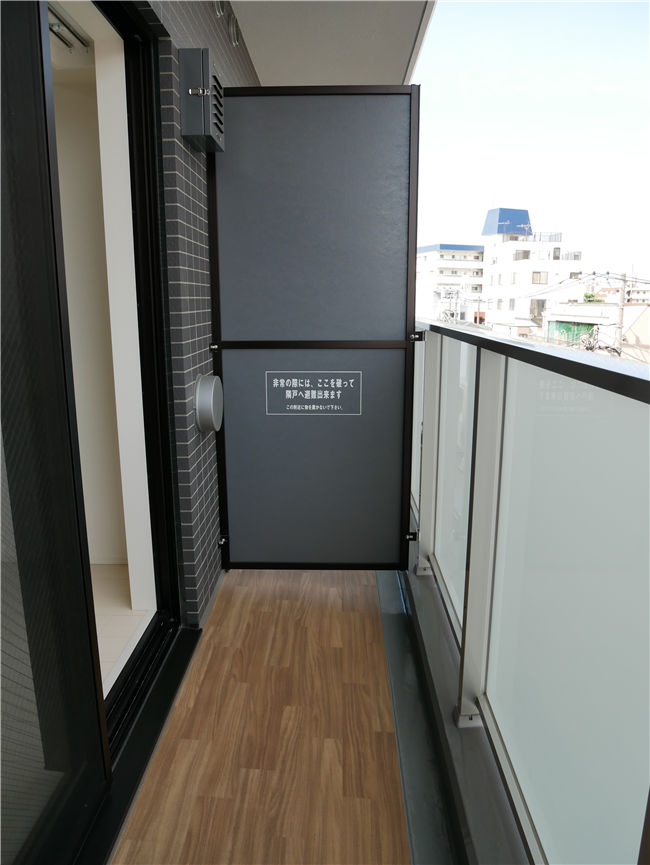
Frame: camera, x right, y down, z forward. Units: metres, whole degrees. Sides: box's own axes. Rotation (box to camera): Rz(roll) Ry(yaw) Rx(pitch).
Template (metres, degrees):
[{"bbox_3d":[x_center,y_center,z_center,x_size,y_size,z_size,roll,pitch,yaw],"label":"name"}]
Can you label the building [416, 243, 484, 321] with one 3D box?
[{"bbox_3d":[22.938,-26.517,115.806,10.700,17.300,12.000,-5,13,-23],"label":"building"}]

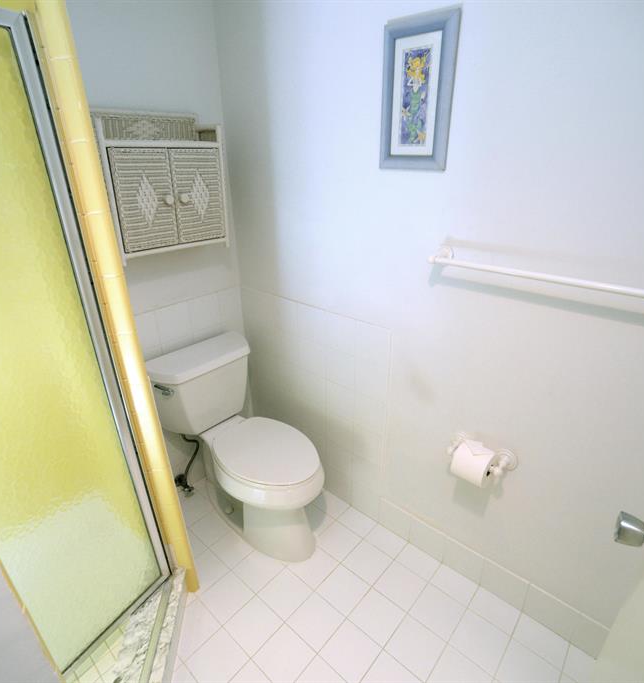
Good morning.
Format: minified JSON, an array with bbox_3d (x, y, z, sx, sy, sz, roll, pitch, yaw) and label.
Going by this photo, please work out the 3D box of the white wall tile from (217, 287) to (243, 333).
[{"bbox_3d":[-0.442,-0.174,1.963,0.010,0.154,0.113,18,29,38],"label":"white wall tile"}]

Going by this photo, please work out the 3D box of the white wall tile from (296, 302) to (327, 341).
[{"bbox_3d":[-0.040,-0.071,1.714,0.152,0.154,0.010,17,28,39],"label":"white wall tile"}]

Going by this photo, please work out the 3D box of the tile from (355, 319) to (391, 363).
[{"bbox_3d":[0.189,0.004,1.525,0.152,0.153,0.010,17,28,39],"label":"tile"}]

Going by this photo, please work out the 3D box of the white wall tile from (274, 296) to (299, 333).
[{"bbox_3d":[-0.154,-0.108,1.809,0.152,0.154,0.010,17,28,39],"label":"white wall tile"}]

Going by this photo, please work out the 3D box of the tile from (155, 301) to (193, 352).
[{"bbox_3d":[-0.637,-0.081,1.759,0.010,0.154,0.157,18,29,38],"label":"tile"}]

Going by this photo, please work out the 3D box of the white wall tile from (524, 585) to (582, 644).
[{"bbox_3d":[0.774,0.908,1.335,0.152,0.141,0.010,17,28,39],"label":"white wall tile"}]

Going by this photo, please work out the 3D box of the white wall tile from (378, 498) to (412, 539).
[{"bbox_3d":[0.311,0.773,1.724,0.143,0.146,0.010,18,29,38],"label":"white wall tile"}]

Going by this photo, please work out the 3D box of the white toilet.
[{"bbox_3d":[-0.308,0.459,1.712,0.769,0.735,0.502,17,28,39],"label":"white toilet"}]

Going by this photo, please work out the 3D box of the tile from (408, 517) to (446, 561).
[{"bbox_3d":[0.430,0.800,1.621,0.152,0.142,0.010,17,28,39],"label":"tile"}]

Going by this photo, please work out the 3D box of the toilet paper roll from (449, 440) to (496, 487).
[{"bbox_3d":[0.487,0.392,1.274,0.103,0.113,0.113,17,28,39],"label":"toilet paper roll"}]

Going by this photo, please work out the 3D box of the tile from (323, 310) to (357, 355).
[{"bbox_3d":[0.074,-0.027,1.610,0.152,0.151,0.010,18,29,38],"label":"tile"}]

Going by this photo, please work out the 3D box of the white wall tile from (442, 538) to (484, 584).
[{"bbox_3d":[0.539,0.848,1.539,0.152,0.146,0.010,18,29,38],"label":"white wall tile"}]

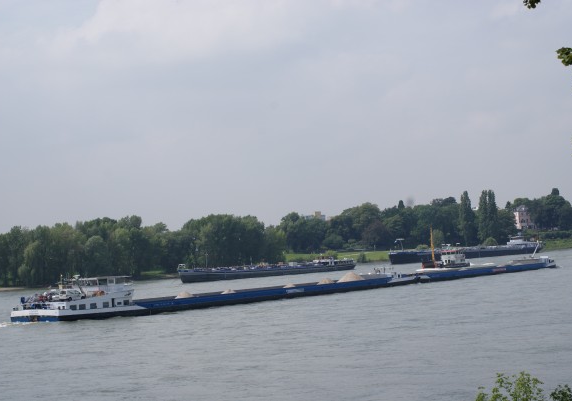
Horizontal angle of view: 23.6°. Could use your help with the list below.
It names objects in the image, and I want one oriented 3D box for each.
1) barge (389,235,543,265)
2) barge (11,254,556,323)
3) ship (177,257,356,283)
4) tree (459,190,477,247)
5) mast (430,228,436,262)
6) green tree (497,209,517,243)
[{"bbox_3d":[71.580,19.370,554.290,11.400,8.300,99.300,-5,-2,42],"label":"barge"},{"bbox_3d":[14.040,15.460,297.980,11.400,8.000,187.000,-4,-2,36],"label":"barge"},{"bbox_3d":[-6.190,22.280,455.220,9.500,5.600,84.600,-4,-2,39],"label":"ship"},{"bbox_3d":[82.510,8.390,620.000,9.000,26.000,9.000,-3,-2,0],"label":"tree"},{"bbox_3d":[45.140,13.510,420.000,1.200,11.000,1.200,-3,-2,0],"label":"mast"},{"bbox_3d":[99.960,11.790,620.000,9.000,16.500,9.000,-3,-2,0],"label":"green tree"}]

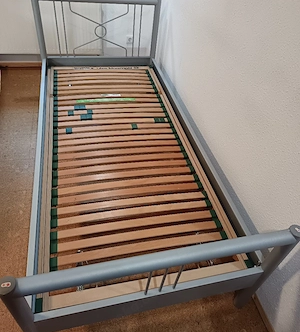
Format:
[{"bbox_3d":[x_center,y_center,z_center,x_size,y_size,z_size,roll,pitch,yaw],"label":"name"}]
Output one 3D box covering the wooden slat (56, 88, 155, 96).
[{"bbox_3d":[-0.328,-0.576,2.143,0.750,0.022,0.037,-5,47,-14],"label":"wooden slat"}]

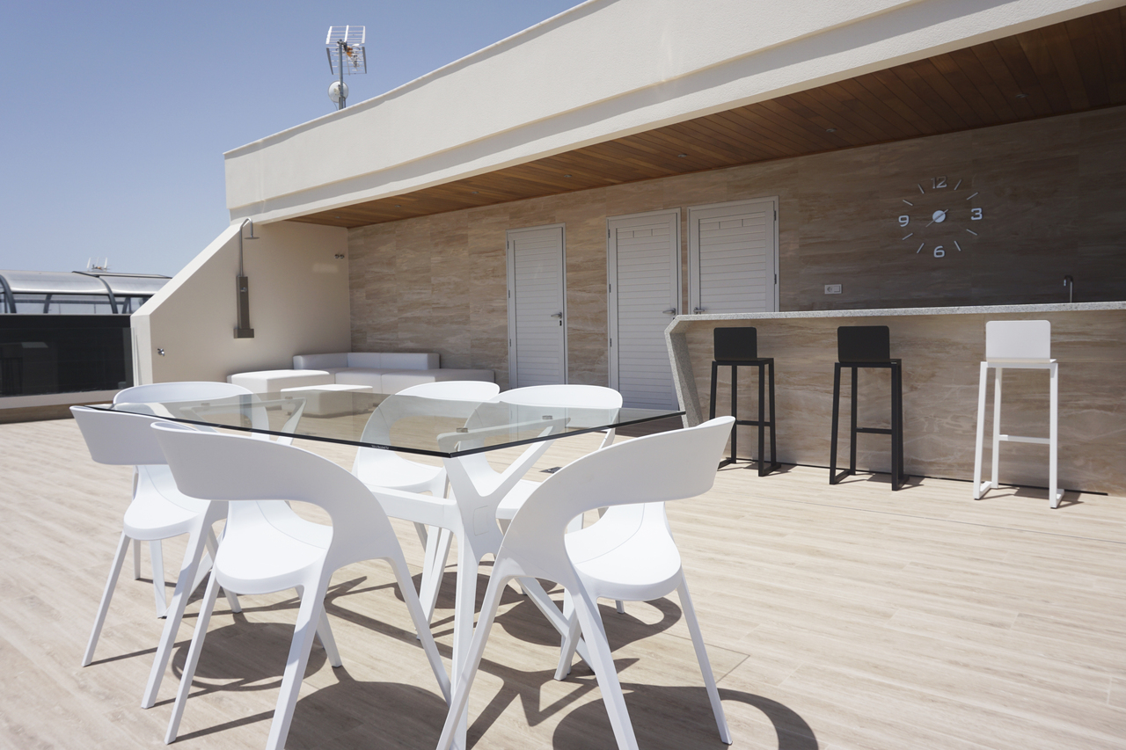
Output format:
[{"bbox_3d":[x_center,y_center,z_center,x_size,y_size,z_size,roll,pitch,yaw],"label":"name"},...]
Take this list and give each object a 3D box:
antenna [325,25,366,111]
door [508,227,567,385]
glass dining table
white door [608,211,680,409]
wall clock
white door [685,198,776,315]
[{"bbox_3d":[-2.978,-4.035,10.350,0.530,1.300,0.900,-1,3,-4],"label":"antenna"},{"bbox_3d":[-0.329,-0.713,9.358,0.955,2.251,0.080,1,4,37],"label":"door"},{"bbox_3d":[-0.679,0.481,2.497,1.964,0.738,0.914,2,4,40],"label":"glass dining table"},{"bbox_3d":[0.905,-0.685,8.435,0.966,2.251,0.080,1,4,37],"label":"white door"},{"bbox_3d":[3.288,-1.380,6.574,0.677,0.703,0.035,1,4,37],"label":"wall clock"},{"bbox_3d":[1.760,-0.666,7.796,1.006,2.251,0.080,1,4,37],"label":"white door"}]

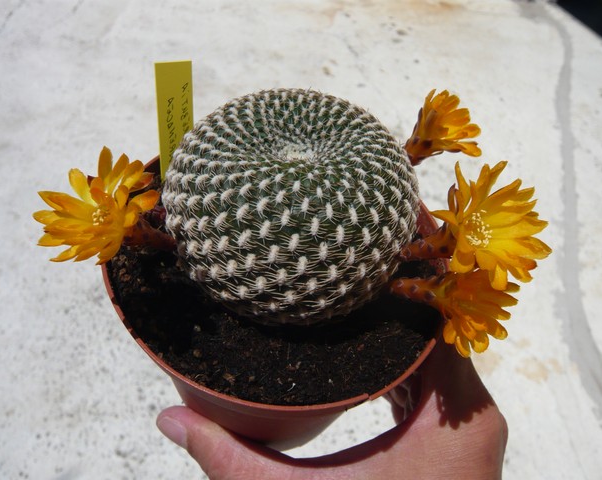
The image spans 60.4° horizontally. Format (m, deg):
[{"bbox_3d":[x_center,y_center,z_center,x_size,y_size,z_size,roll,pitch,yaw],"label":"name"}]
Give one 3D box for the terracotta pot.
[{"bbox_3d":[-0.012,0.032,0.236,0.132,0.100,0.132,4,49,-4],"label":"terracotta pot"}]

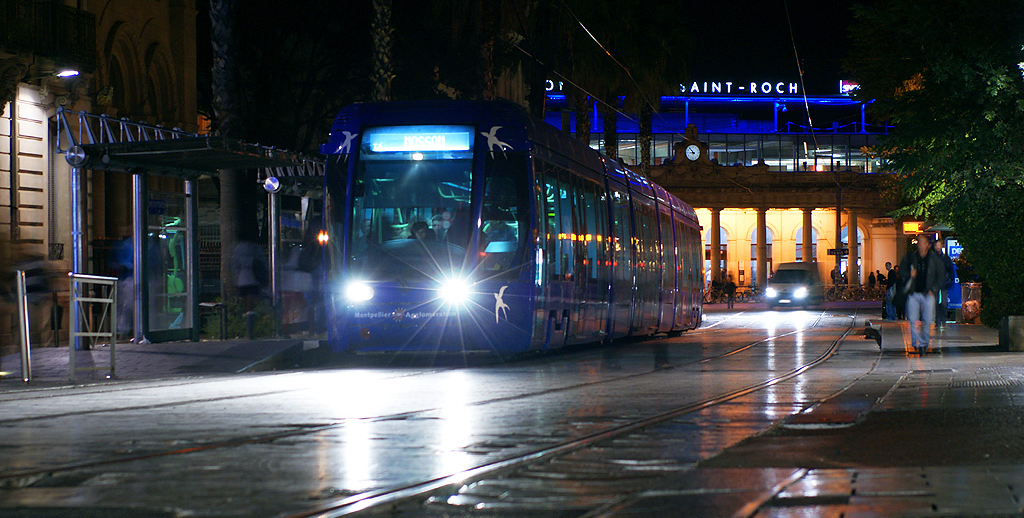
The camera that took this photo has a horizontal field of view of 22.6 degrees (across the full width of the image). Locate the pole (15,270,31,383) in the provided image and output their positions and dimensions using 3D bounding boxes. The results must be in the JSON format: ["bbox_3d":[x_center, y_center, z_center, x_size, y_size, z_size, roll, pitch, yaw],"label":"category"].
[{"bbox_3d":[-4.475,0.618,23.500,0.085,1.030,0.085,-3,0,0],"label":"pole"}]

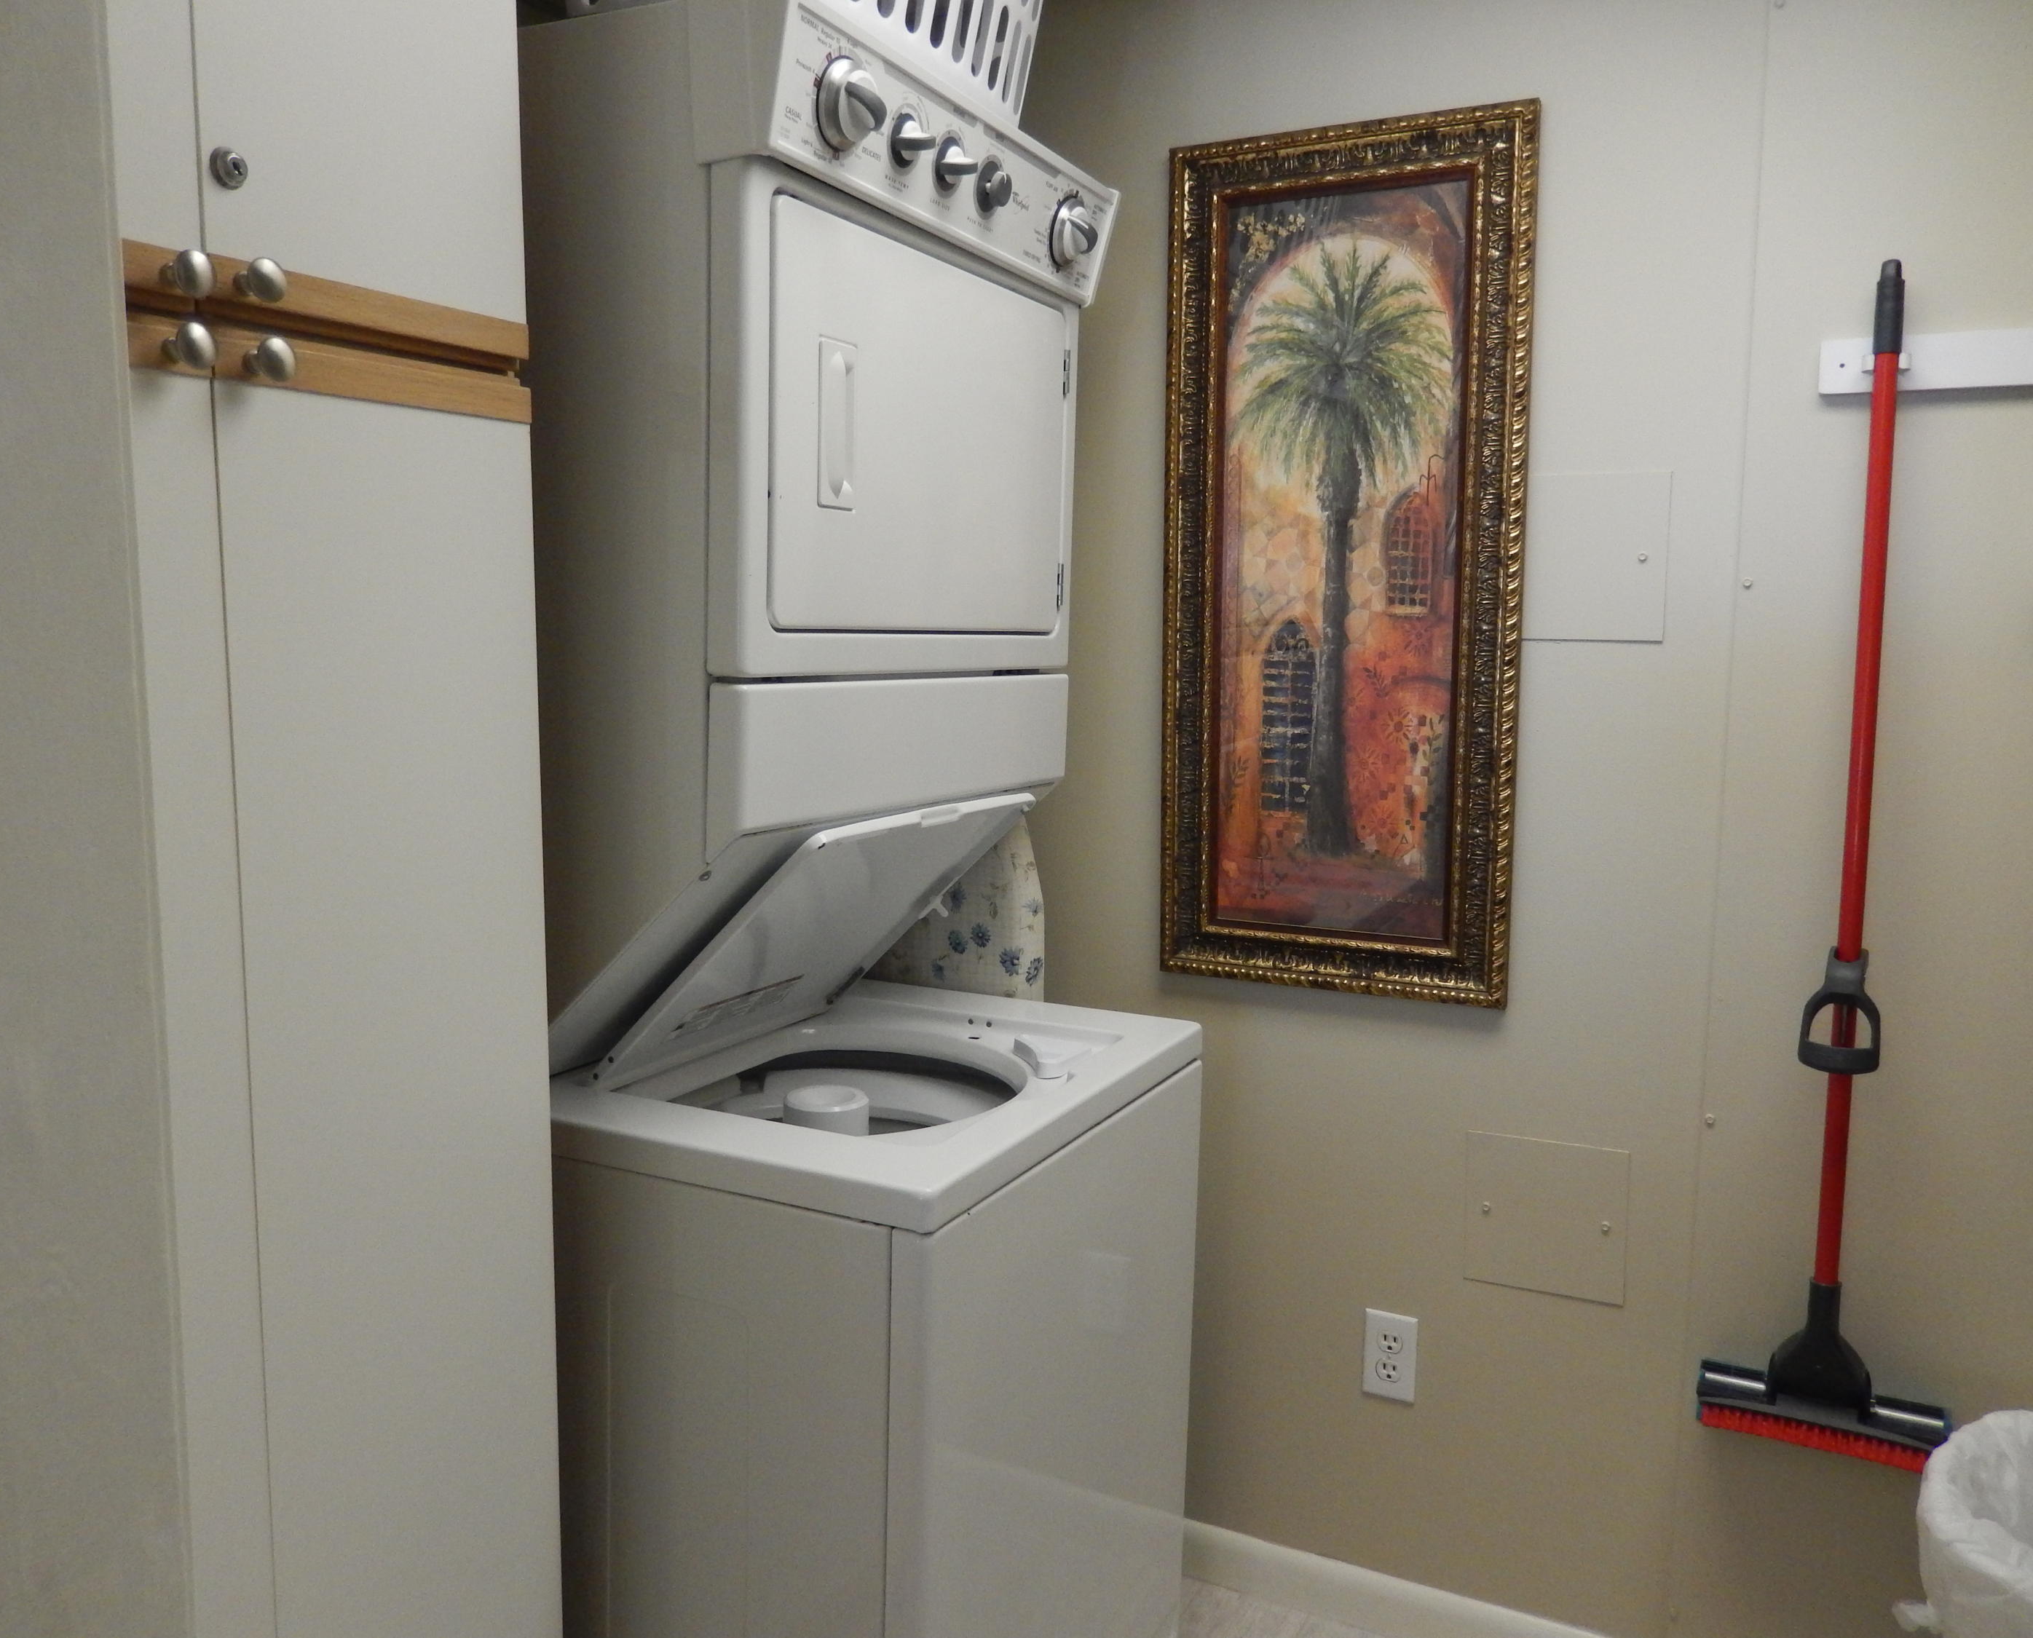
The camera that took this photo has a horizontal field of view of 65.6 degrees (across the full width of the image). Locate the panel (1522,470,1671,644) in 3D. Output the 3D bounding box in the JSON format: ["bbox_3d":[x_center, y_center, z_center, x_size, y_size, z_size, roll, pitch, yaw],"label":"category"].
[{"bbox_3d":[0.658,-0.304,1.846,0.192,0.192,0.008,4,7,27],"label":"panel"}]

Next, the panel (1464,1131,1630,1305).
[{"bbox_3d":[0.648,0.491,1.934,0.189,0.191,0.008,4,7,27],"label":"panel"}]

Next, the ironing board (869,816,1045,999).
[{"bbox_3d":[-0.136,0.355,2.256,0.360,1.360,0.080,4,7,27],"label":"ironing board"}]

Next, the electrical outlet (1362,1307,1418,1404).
[{"bbox_3d":[0.483,0.697,2.040,0.069,0.114,0.008,4,7,27],"label":"electrical outlet"}]

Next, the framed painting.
[{"bbox_3d":[0.397,-0.310,1.962,0.453,1.068,0.035,4,7,27],"label":"framed painting"}]

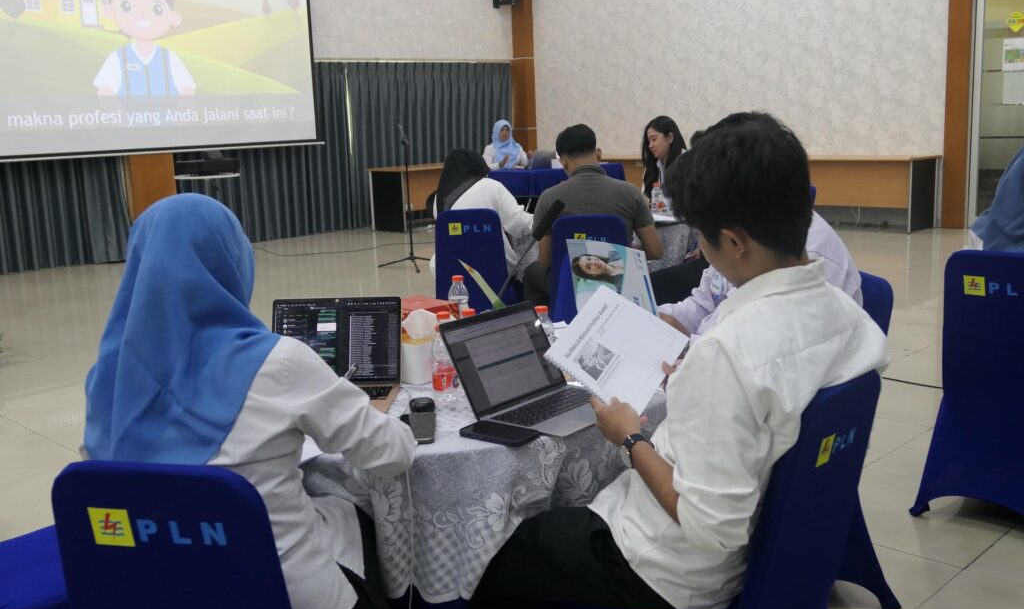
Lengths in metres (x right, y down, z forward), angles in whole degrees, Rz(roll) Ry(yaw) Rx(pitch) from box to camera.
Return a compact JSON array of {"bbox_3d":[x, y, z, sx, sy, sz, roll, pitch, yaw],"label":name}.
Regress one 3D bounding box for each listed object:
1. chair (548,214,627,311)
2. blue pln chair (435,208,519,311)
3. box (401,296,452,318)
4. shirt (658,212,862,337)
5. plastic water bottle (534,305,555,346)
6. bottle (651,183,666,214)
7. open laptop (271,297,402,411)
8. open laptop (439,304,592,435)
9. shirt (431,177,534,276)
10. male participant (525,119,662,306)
[{"bbox_3d":[0.376,-0.033,5.059,0.460,0.860,0.570,-1,11,6],"label":"chair"},{"bbox_3d":[-0.162,-0.129,5.674,0.460,0.860,0.570,0,11,10],"label":"blue pln chair"},{"bbox_3d":[-0.294,0.021,3.218,0.160,0.052,0.210,-11,14,-39],"label":"box"},{"bbox_3d":[0.627,0.048,2.853,0.550,0.600,0.480,-5,11,-13],"label":"shirt"},{"bbox_3d":[0.077,0.086,2.467,0.061,0.172,0.061,-2,11,0],"label":"plastic water bottle"},{"bbox_3d":[0.837,-0.606,5.850,0.061,0.172,0.061,-2,11,0],"label":"bottle"},{"bbox_3d":[-0.416,0.116,2.317,0.304,0.207,0.298,-2,11,2],"label":"open laptop"},{"bbox_3d":[0.071,0.129,2.169,0.314,0.200,0.304,7,14,39],"label":"open laptop"},{"bbox_3d":[-0.132,-0.410,5.590,0.500,0.560,0.420,1,11,16],"label":"shirt"},{"bbox_3d":[0.417,-0.269,5.167,0.620,1.280,0.820,-1,11,6],"label":"male participant"}]

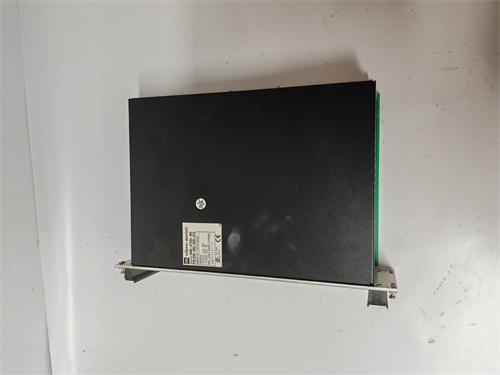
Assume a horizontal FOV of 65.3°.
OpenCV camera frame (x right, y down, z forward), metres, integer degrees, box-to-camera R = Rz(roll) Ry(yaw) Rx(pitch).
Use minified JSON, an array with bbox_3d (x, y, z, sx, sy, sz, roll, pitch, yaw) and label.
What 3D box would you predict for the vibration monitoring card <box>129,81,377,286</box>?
[{"bbox_3d":[0.000,0.001,0.369,0.250,0.058,0.178,1,93,18],"label":"vibration monitoring card"}]

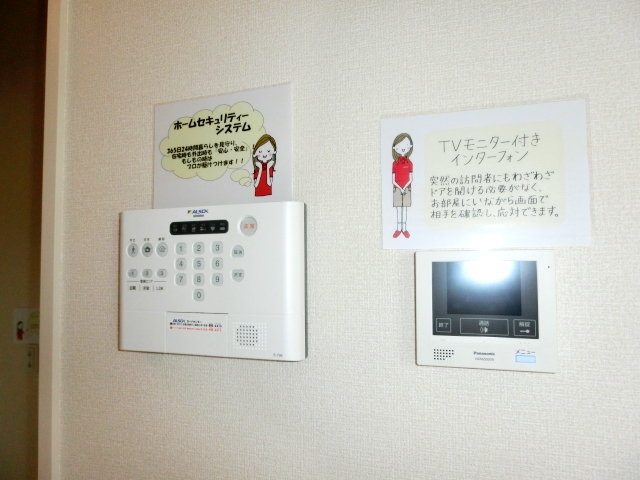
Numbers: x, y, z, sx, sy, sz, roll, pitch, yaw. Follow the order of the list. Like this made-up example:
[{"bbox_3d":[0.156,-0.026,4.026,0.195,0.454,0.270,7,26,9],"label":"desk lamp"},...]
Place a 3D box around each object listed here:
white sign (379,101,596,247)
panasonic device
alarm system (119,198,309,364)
[{"bbox_3d":[0.170,-0.066,0.470,0.209,0.150,0.004,-1,-2,15],"label":"white sign"},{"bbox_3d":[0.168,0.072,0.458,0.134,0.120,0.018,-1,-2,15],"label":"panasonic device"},{"bbox_3d":[-0.132,0.048,0.534,0.236,0.174,0.028,-1,-2,15],"label":"alarm system"}]

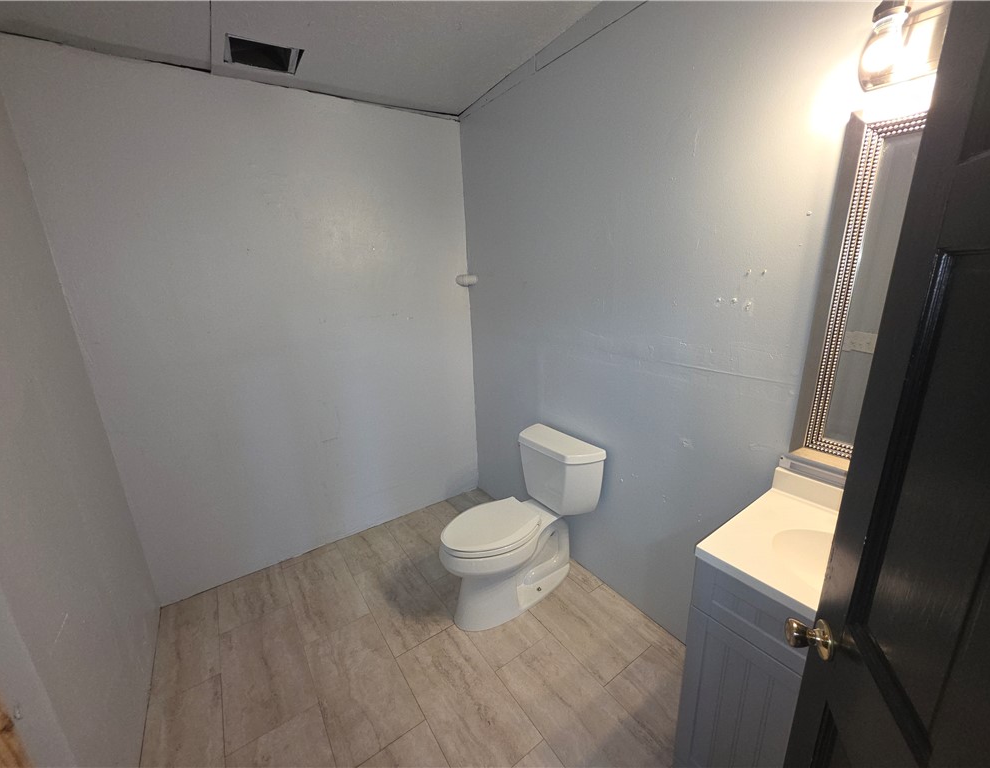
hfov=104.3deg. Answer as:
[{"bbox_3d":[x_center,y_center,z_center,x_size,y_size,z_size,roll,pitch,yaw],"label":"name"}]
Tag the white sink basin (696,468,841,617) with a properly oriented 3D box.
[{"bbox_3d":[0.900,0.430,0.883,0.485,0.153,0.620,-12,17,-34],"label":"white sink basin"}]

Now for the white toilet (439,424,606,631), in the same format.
[{"bbox_3d":[0.093,0.695,1.877,0.751,0.742,0.475,-12,17,-34],"label":"white toilet"}]

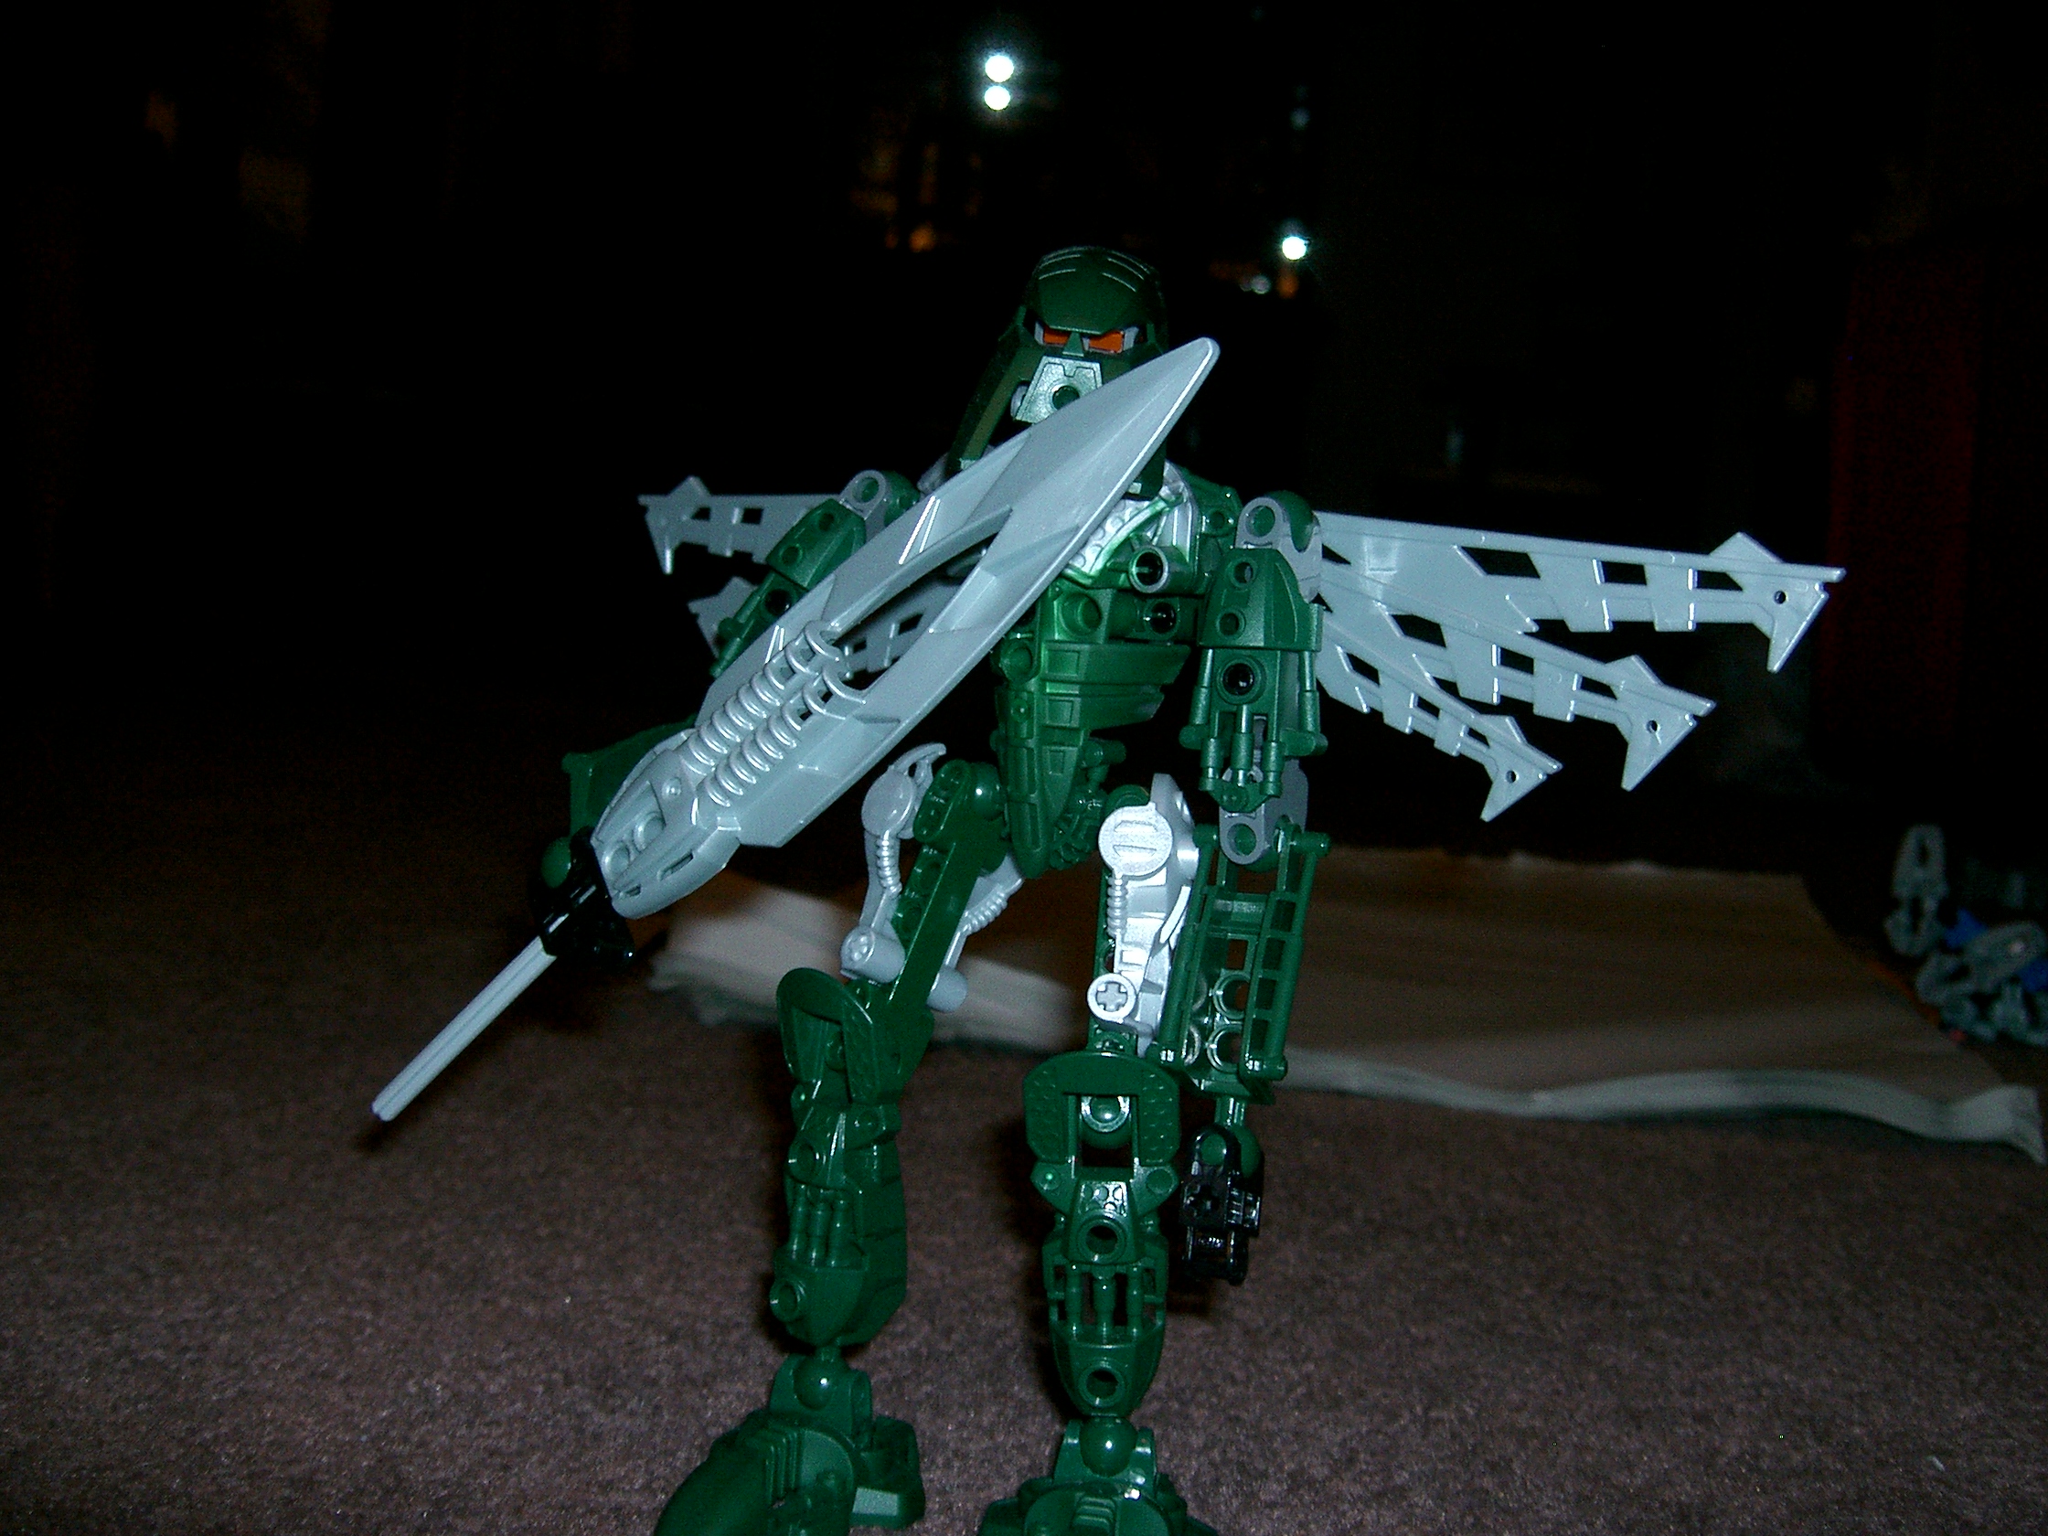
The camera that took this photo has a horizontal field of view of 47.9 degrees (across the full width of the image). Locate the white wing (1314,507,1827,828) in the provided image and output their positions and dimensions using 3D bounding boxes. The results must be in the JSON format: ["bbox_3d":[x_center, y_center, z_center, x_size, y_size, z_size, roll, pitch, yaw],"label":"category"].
[{"bbox_3d":[0.078,-0.018,0.388,0.107,0.053,0.019,11,8,30],"label":"white wing"}]

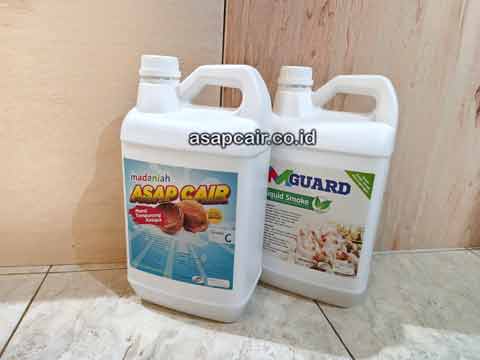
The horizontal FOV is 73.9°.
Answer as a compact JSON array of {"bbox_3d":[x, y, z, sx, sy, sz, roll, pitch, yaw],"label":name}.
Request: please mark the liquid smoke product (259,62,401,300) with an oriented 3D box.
[{"bbox_3d":[0.123,0.007,0.484,0.176,0.337,0.119,11,18,23],"label":"liquid smoke product"}]

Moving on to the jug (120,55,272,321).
[{"bbox_3d":[-0.057,0.010,0.439,0.176,0.337,0.119,8,17,14],"label":"jug"}]

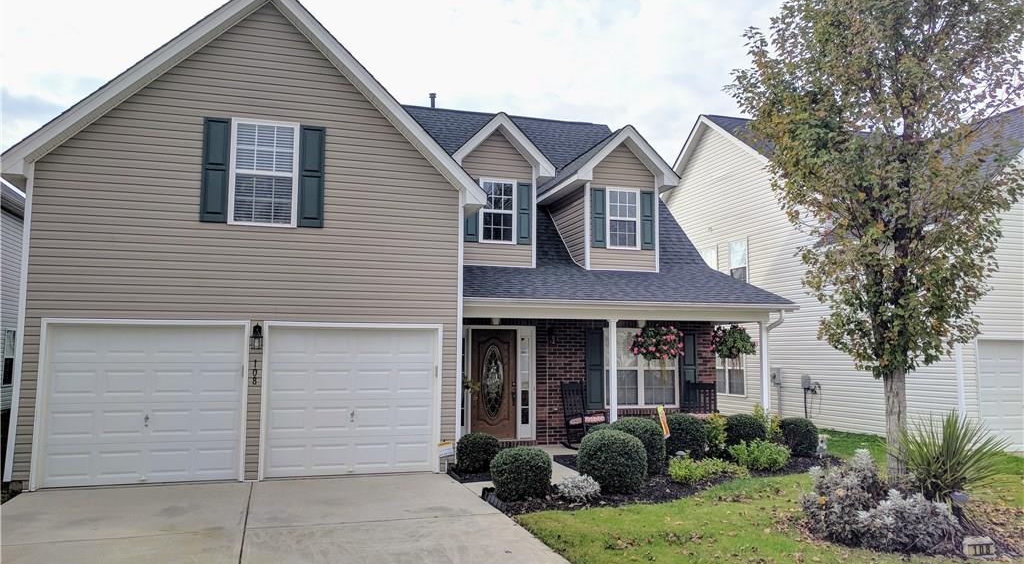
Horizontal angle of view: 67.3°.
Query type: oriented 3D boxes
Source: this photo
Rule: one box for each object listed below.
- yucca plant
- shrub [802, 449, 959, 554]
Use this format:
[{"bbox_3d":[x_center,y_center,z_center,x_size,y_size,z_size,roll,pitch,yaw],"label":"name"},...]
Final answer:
[{"bbox_3d":[5.085,2.051,8.942,1.135,1.056,1.135,-3,-6,29],"label":"yucca plant"},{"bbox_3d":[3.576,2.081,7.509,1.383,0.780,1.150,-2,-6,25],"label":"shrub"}]

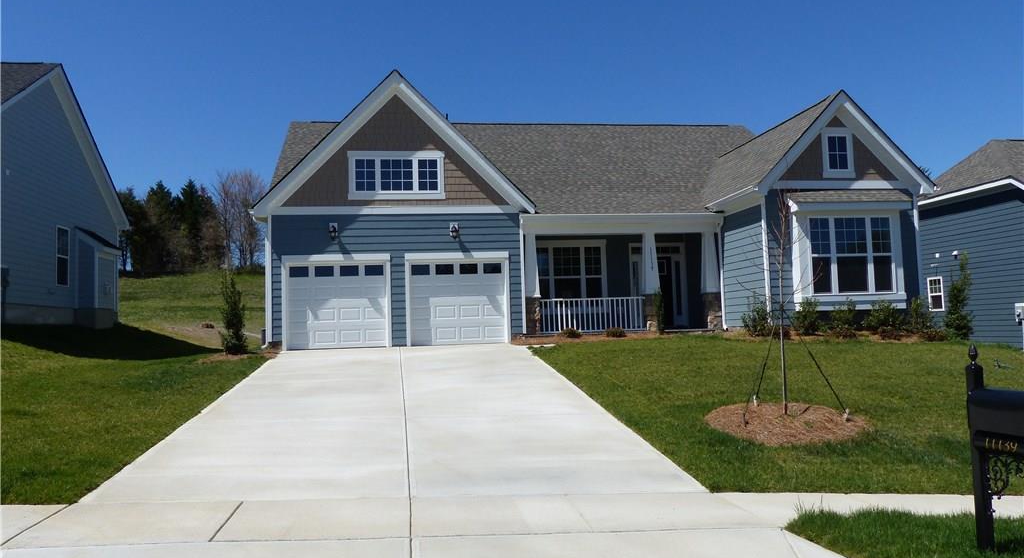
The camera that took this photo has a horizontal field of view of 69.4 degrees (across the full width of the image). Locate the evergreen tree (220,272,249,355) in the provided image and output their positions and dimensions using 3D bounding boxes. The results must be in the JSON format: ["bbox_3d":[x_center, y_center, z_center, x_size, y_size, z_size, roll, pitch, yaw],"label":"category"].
[{"bbox_3d":[-6.460,0.782,17.213,0.542,1.885,0.560,-1,-4,-7],"label":"evergreen tree"}]

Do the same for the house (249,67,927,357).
[{"bbox_3d":[1.187,-1.593,22.910,15.840,6.920,13.380,-1,-4,-7],"label":"house"}]

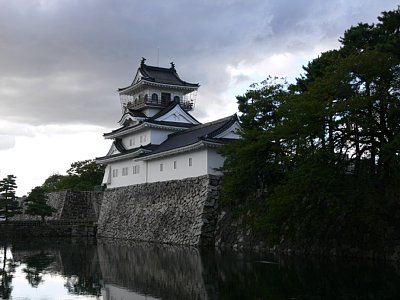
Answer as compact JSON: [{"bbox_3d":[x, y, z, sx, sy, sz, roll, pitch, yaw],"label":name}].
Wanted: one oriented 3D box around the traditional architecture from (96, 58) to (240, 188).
[{"bbox_3d":[-2.650,-5.050,81.240,13.180,20.060,35.470,4,-8,-29],"label":"traditional architecture"}]

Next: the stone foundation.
[{"bbox_3d":[-3.080,8.580,78.500,12.500,7.660,35.570,4,-8,-29],"label":"stone foundation"}]

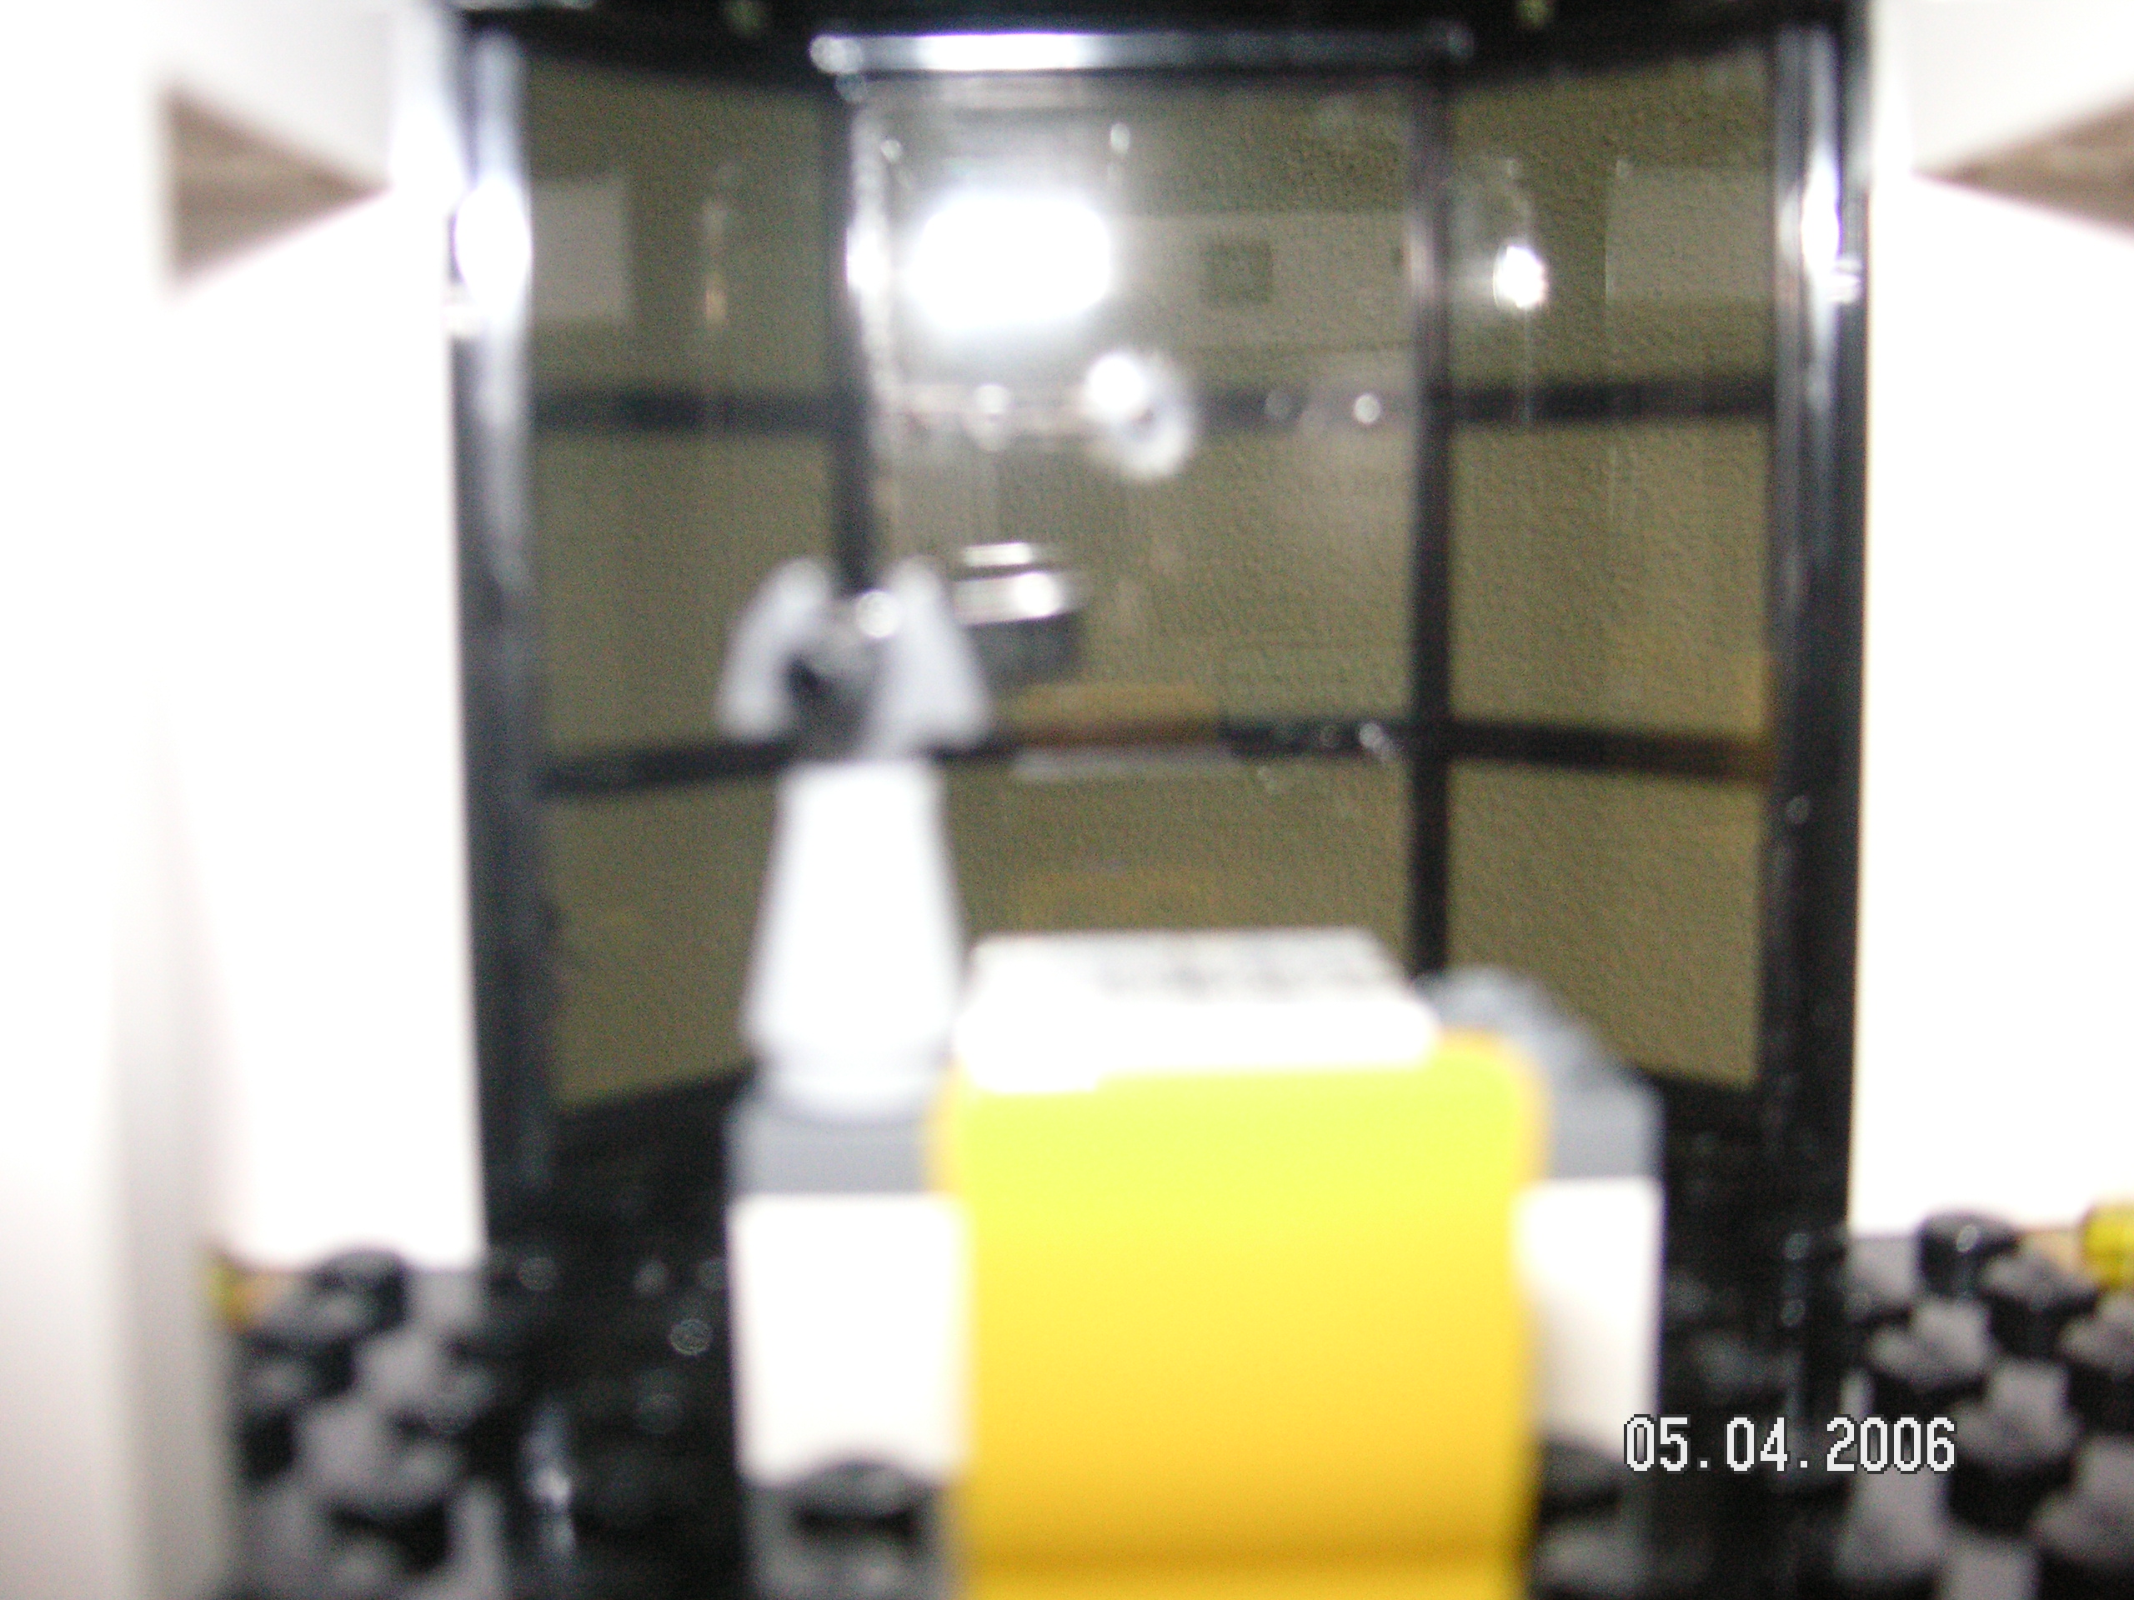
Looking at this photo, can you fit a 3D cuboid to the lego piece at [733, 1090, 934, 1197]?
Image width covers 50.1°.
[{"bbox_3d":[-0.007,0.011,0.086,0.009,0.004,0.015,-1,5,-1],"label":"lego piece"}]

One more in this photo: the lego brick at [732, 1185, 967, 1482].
[{"bbox_3d":[-0.007,0.018,0.085,0.008,0.010,0.012,-1,5,-1],"label":"lego brick"}]

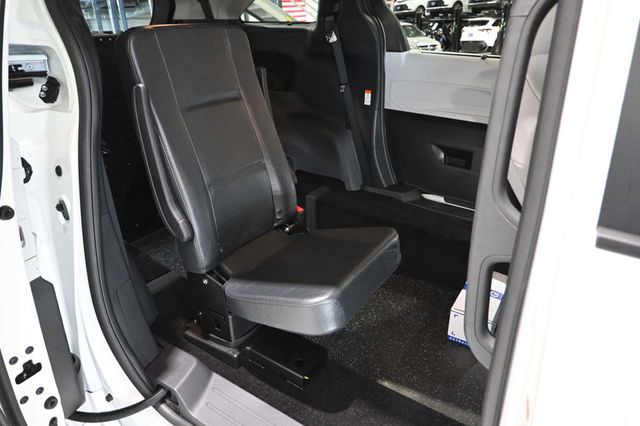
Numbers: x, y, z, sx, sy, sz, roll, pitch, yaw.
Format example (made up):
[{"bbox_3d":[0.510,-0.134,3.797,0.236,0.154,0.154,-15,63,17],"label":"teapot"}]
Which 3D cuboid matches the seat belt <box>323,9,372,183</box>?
[{"bbox_3d":[0.132,-0.537,2.074,0.215,0.820,0.120,16,29,29],"label":"seat belt"}]

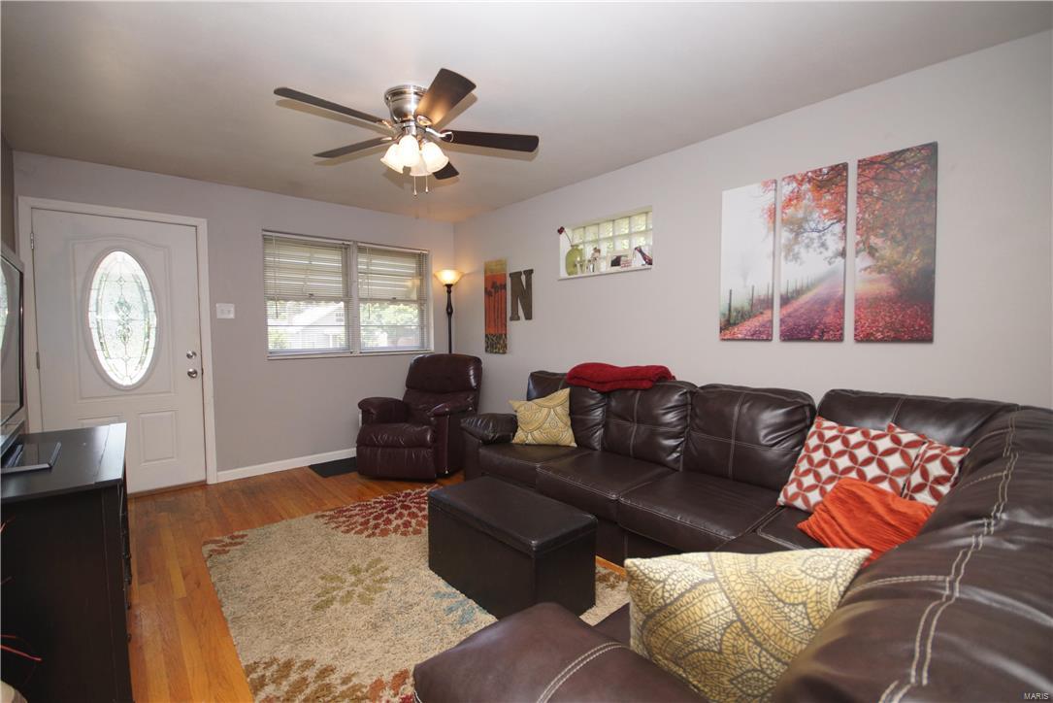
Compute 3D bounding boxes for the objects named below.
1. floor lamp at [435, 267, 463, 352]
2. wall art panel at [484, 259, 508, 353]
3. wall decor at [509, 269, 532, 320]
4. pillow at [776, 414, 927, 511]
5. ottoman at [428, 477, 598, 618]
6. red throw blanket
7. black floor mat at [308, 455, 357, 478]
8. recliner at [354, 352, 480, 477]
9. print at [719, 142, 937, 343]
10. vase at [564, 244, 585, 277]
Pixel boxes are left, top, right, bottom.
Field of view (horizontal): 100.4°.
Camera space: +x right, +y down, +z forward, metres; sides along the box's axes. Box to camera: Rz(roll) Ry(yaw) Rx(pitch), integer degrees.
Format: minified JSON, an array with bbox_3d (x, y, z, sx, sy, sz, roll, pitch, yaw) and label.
[{"bbox_3d":[-0.803,0.080,4.655,0.301,1.849,0.301,-3,4,-42],"label":"floor lamp"},{"bbox_3d":[-0.323,-0.456,4.511,0.030,0.950,0.340,-3,4,-43],"label":"wall art panel"},{"bbox_3d":[-0.040,-0.525,4.154,0.025,0.464,0.325,-3,4,-42],"label":"wall decor"},{"bbox_3d":[1.325,0.487,1.800,0.130,0.430,0.430,37,-15,-20],"label":"pillow"},{"bbox_3d":[-0.101,0.894,2.045,0.365,0.390,0.770,-3,4,-43],"label":"ottoman"},{"bbox_3d":[0.626,0.171,3.099,0.310,0.175,0.770,-3,4,-42],"label":"red throw blanket"},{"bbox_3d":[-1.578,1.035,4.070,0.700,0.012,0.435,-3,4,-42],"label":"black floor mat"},{"bbox_3d":[-0.935,0.520,4.070,0.840,0.990,0.900,0,3,10],"label":"recliner"},{"bbox_3d":[1.562,-0.514,2.395,0.034,0.919,0.975,-3,4,-42],"label":"print"},{"bbox_3d":[0.418,-0.773,3.778,0.139,0.264,0.150,-3,4,-42],"label":"vase"}]

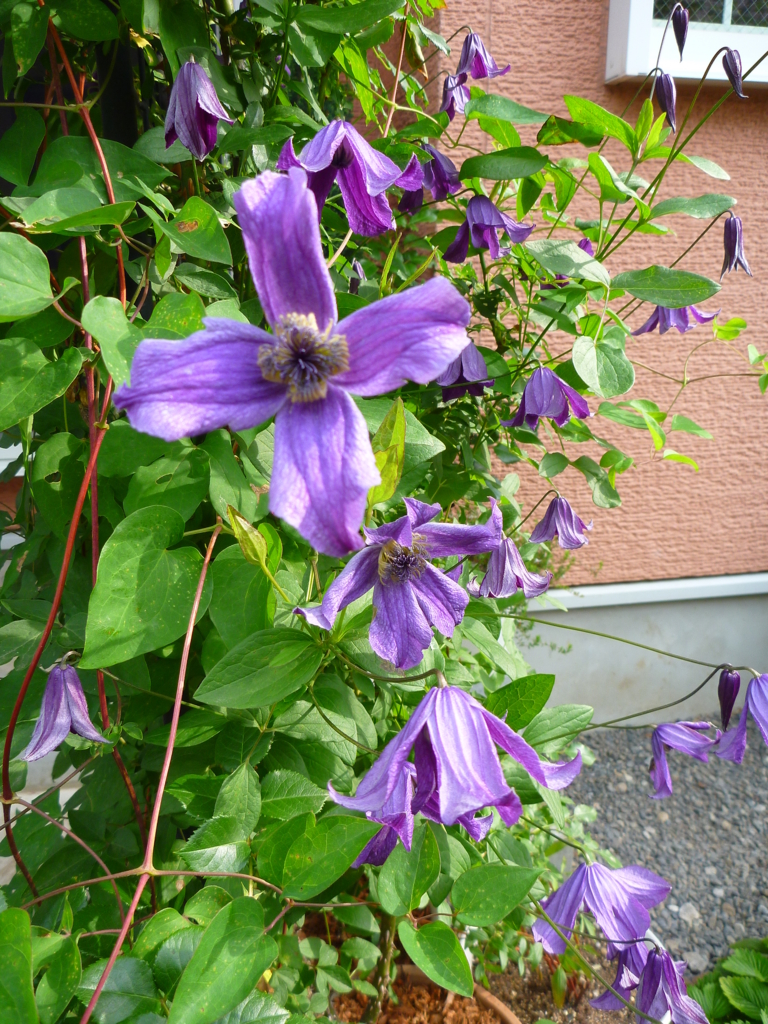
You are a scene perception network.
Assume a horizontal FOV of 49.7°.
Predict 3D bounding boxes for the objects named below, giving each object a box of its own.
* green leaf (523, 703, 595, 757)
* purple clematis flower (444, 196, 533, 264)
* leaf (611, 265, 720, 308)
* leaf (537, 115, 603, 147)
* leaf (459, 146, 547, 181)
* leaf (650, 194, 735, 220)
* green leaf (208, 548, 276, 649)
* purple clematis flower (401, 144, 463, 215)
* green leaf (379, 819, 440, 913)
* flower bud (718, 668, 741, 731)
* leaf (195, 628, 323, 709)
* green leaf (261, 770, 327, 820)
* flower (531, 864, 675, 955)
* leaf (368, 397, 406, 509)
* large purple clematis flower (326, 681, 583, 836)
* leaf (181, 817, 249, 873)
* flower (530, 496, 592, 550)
[{"bbox_3d":[0.111,0.140,0.530,0.054,0.012,0.034,-25,56,-10],"label":"green leaf"},{"bbox_3d":[0.078,-0.211,0.620,0.066,0.050,0.058,0,14,0],"label":"purple clematis flower"},{"bbox_3d":[0.207,-0.166,0.610,0.081,0.042,0.012,-6,-29,13],"label":"leaf"},{"bbox_3d":[0.166,-0.341,0.740,0.059,0.032,0.030,0,-11,0],"label":"leaf"},{"bbox_3d":[0.091,-0.265,0.630,0.067,0.034,0.012,-8,-23,4],"label":"leaf"},{"bbox_3d":[0.246,-0.243,0.660,0.067,0.012,0.032,-12,43,3],"label":"leaf"},{"bbox_3d":[-0.083,0.054,0.480,0.039,0.068,0.012,3,-25,-7],"label":"green leaf"},{"bbox_3d":[0.037,-0.258,0.640,0.056,0.052,0.054,-1,13,0],"label":"purple clematis flower"},{"bbox_3d":[0.017,0.221,0.520,0.038,0.012,0.064,6,54,12],"label":"green leaf"},{"bbox_3d":[0.242,0.131,0.580,0.015,0.043,0.015,0,14,0],"label":"flower bud"},{"bbox_3d":[-0.068,0.084,0.450,0.076,0.012,0.043,-25,60,-15],"label":"leaf"},{"bbox_3d":[-0.064,0.195,0.570,0.051,0.037,0.020,-2,-20,-7],"label":"green leaf"},{"bbox_3d":[0.126,0.230,0.480,0.077,0.046,0.066,0,14,0],"label":"flower"},{"bbox_3d":[0.002,-0.028,0.400,0.020,0.055,0.018,7,0,11],"label":"leaf"},{"bbox_3d":[0.032,0.111,0.375,0.107,0.052,0.090,-1,13,0],"label":"large purple clematis flower"},{"bbox_3d":[-0.115,0.225,0.560,0.050,0.039,0.022,-2,-23,-7],"label":"leaf"},{"bbox_3d":[0.167,0.011,0.780,0.058,0.051,0.052,0,14,0],"label":"flower"}]

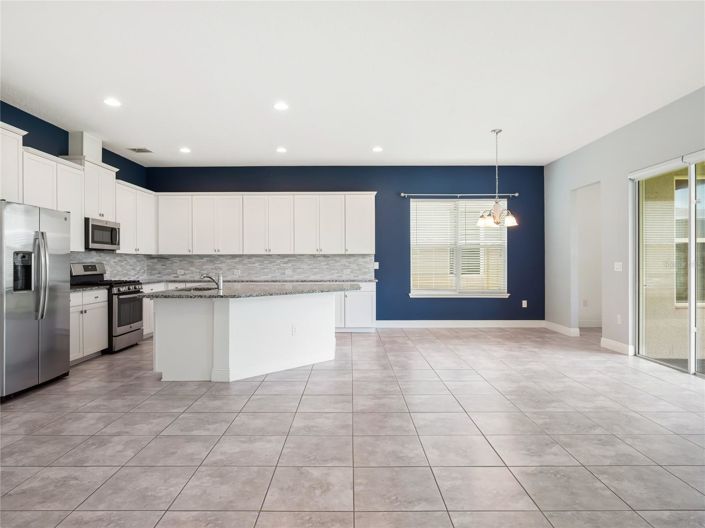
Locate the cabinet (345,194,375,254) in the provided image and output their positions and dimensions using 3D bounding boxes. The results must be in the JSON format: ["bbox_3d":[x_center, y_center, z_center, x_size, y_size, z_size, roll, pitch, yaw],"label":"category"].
[{"bbox_3d":[0.145,-0.717,7.520,0.540,1.090,0.340,0,0,0],"label":"cabinet"}]

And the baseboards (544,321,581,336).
[{"bbox_3d":[3.700,1.145,7.220,0.140,0.140,0.920,0,0,0],"label":"baseboards"}]

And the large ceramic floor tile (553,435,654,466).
[{"bbox_3d":[1.630,1.225,2.672,0.458,0.010,0.445,0,0,0],"label":"large ceramic floor tile"}]

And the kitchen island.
[{"bbox_3d":[-0.990,0.763,5.040,2.220,0.914,2.120,0,0,0],"label":"kitchen island"}]

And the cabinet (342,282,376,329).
[{"bbox_3d":[0.132,0.753,7.304,0.555,0.875,0.610,0,0,0],"label":"cabinet"}]

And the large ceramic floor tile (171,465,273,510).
[{"bbox_3d":[-0.685,1.217,2.217,0.460,0.010,0.436,0,0,0],"label":"large ceramic floor tile"}]

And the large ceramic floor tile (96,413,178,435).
[{"bbox_3d":[-1.608,1.214,3.087,0.460,0.010,0.436,0,0,0],"label":"large ceramic floor tile"}]

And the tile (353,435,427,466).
[{"bbox_3d":[0.238,1.222,2.665,0.457,0.015,0.448,0,0,0],"label":"tile"}]

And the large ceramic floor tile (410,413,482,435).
[{"bbox_3d":[0.695,1.212,3.080,0.455,0.012,0.443,0,0,0],"label":"large ceramic floor tile"}]

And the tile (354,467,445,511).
[{"bbox_3d":[0.235,1.217,2.219,0.460,0.010,0.436,0,0,0],"label":"tile"}]

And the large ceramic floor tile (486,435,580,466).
[{"bbox_3d":[1.158,1.222,2.665,0.457,0.015,0.448,0,0,0],"label":"large ceramic floor tile"}]

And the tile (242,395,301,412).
[{"bbox_3d":[-0.689,1.211,3.526,0.460,0.010,0.436,0,0,0],"label":"tile"}]

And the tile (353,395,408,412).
[{"bbox_3d":[0.239,1.212,3.517,0.455,0.012,0.443,0,0,0],"label":"tile"}]

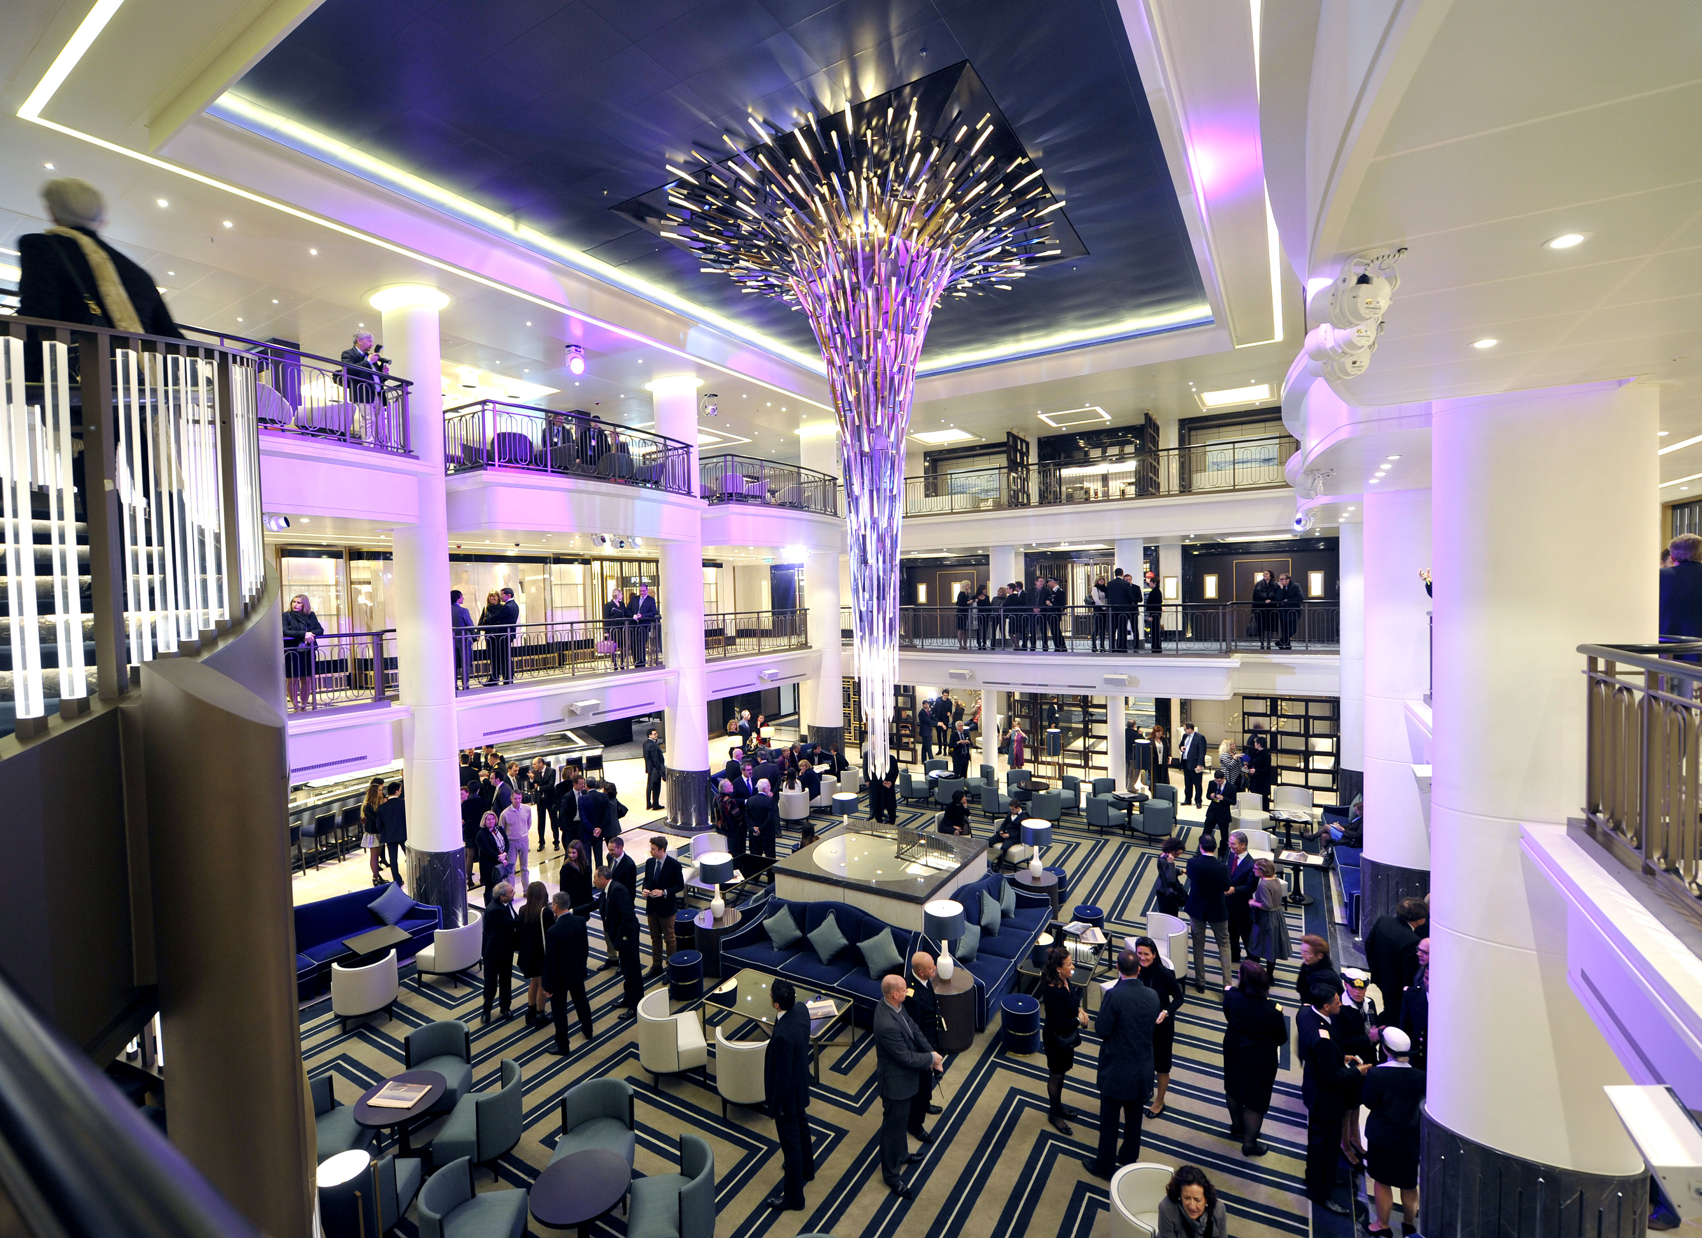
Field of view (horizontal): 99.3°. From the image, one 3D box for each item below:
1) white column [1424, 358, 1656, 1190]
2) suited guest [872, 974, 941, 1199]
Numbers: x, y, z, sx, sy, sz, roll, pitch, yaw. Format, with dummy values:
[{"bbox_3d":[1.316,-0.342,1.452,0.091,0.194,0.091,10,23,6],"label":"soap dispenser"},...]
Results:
[{"bbox_3d":[4.646,0.991,5.038,1.310,4.870,1.310,0,2,32],"label":"white column"},{"bbox_3d":[0.456,3.850,6.073,0.420,1.780,0.520,-1,2,12],"label":"suited guest"}]

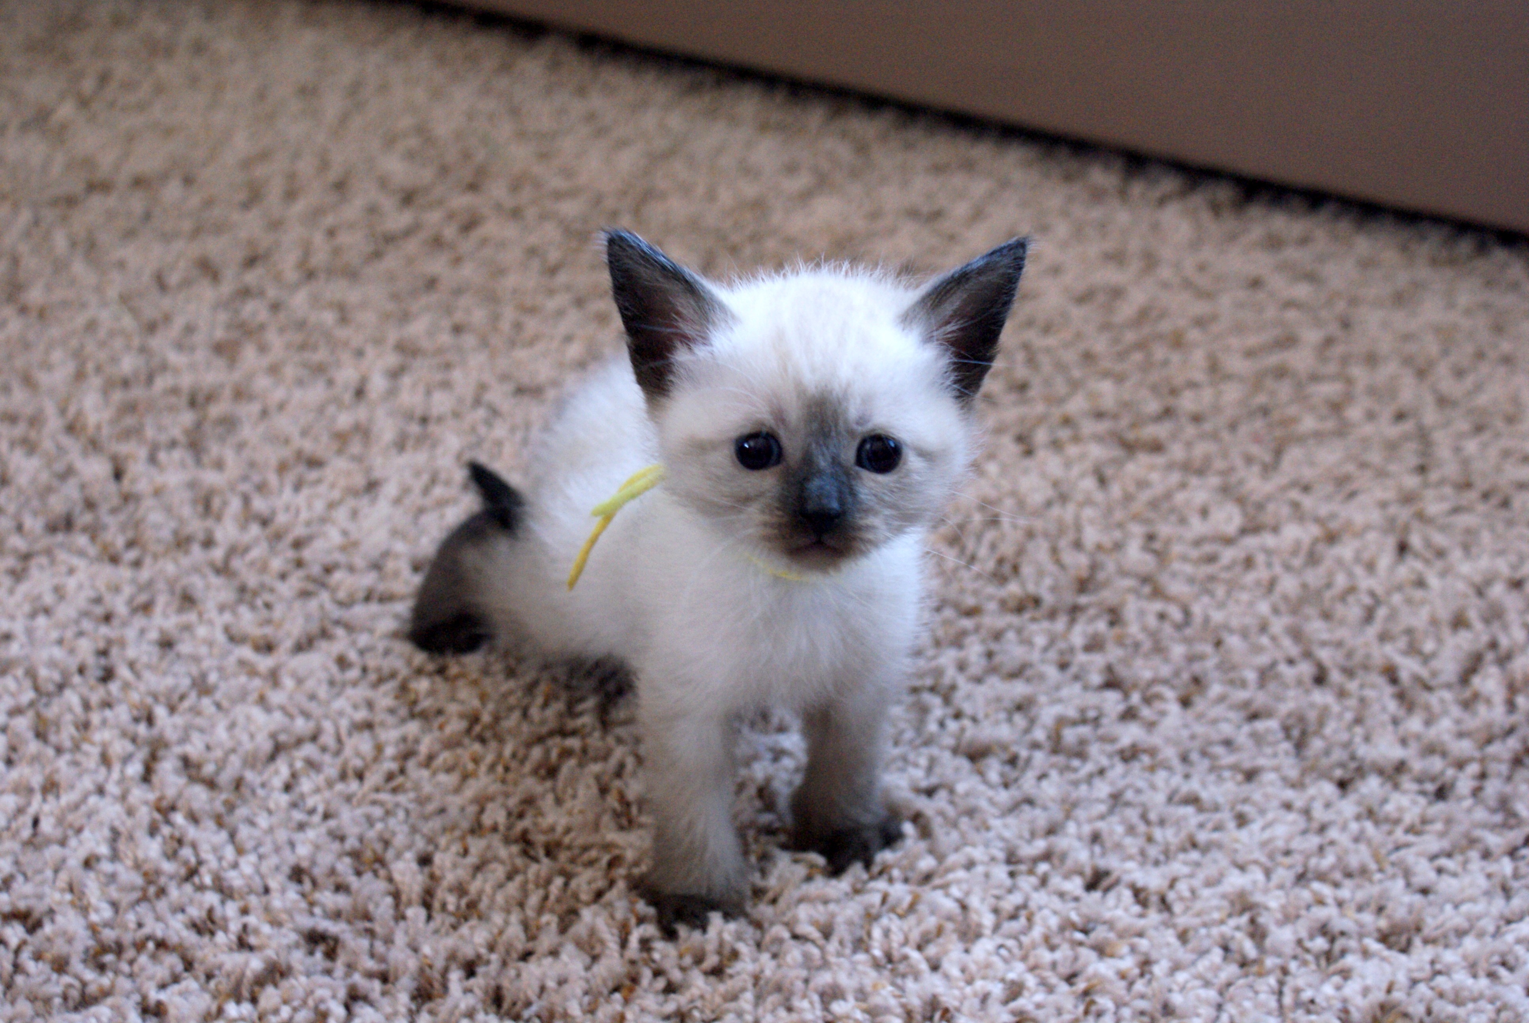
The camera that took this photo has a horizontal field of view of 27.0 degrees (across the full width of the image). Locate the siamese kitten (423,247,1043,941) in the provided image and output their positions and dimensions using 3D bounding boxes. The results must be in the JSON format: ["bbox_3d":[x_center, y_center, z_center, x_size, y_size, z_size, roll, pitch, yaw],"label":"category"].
[{"bbox_3d":[-0.017,-0.011,0.757,0.093,0.164,0.183,-14,31,-24],"label":"siamese kitten"}]

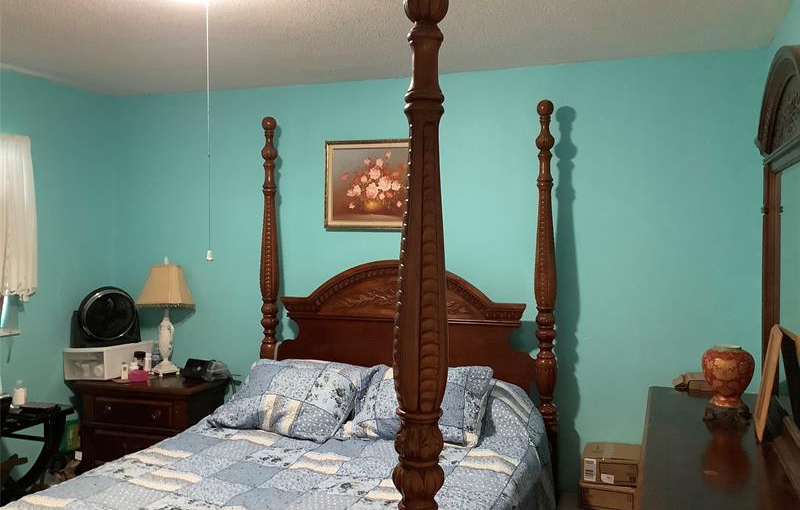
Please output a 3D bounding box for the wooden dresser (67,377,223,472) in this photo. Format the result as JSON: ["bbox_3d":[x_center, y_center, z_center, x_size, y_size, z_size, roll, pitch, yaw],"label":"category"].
[{"bbox_3d":[-1.411,1.077,4.066,0.785,0.760,0.400,0,2,18],"label":"wooden dresser"}]

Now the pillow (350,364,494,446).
[{"bbox_3d":[0.106,0.670,3.276,0.640,0.160,0.480,0,37,20],"label":"pillow"}]

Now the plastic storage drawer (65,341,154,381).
[{"bbox_3d":[-1.675,0.604,4.132,0.250,0.174,0.380,0,2,16],"label":"plastic storage drawer"}]

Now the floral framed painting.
[{"bbox_3d":[-0.131,-0.387,3.933,0.600,0.487,0.040,0,2,18],"label":"floral framed painting"}]

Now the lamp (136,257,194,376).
[{"bbox_3d":[-1.363,0.357,4.165,0.335,0.690,0.335,0,2,18],"label":"lamp"}]

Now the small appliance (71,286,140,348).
[{"bbox_3d":[-1.683,0.351,4.093,0.380,0.345,0.200,-1,2,-22],"label":"small appliance"}]

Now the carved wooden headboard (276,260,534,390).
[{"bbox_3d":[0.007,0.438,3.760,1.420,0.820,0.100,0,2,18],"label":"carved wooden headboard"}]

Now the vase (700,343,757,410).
[{"bbox_3d":[1.280,0.473,2.800,0.208,0.248,0.208,0,2,18],"label":"vase"}]

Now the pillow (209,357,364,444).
[{"bbox_3d":[-0.546,0.667,3.437,0.670,0.160,0.480,1,36,26],"label":"pillow"}]

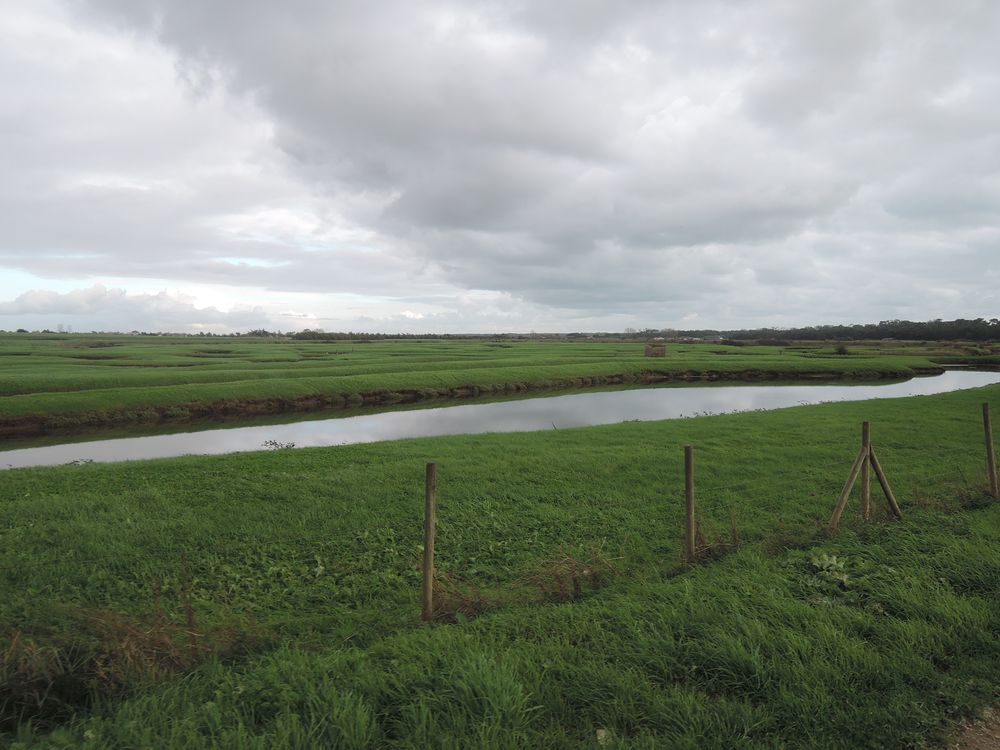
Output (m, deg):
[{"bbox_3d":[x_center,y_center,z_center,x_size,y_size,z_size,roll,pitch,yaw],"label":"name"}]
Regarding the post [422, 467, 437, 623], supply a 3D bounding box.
[{"bbox_3d":[-0.523,1.248,5.150,0.073,1.193,0.073,2,3,0],"label":"post"}]

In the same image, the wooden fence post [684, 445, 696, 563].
[{"bbox_3d":[1.825,1.242,6.650,0.075,1.132,0.075,-2,3,0],"label":"wooden fence post"}]

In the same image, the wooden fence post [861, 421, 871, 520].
[{"bbox_3d":[4.284,1.122,8.100,0.076,1.160,0.076,-2,3,0],"label":"wooden fence post"}]

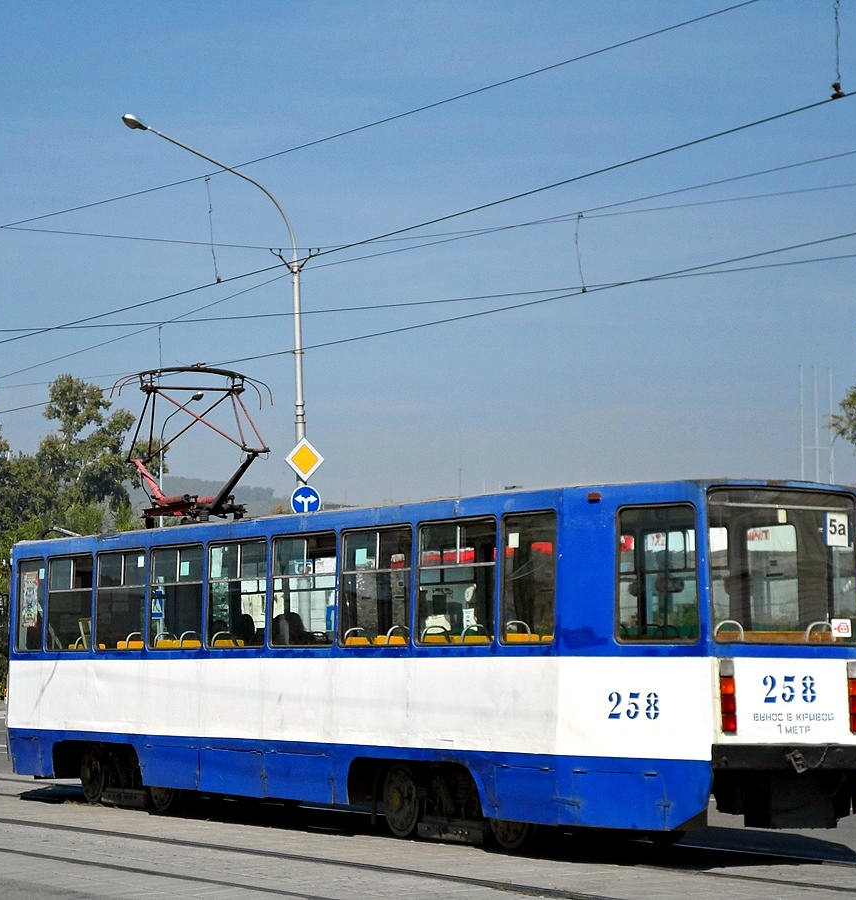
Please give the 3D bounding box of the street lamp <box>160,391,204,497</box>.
[{"bbox_3d":[-8.801,3.786,82.028,2.100,11.800,0.400,-5,-8,43],"label":"street lamp"}]

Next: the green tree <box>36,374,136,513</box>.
[{"bbox_3d":[-19.137,5.029,128.128,7.200,18.430,7.200,1,-6,0],"label":"green tree"}]

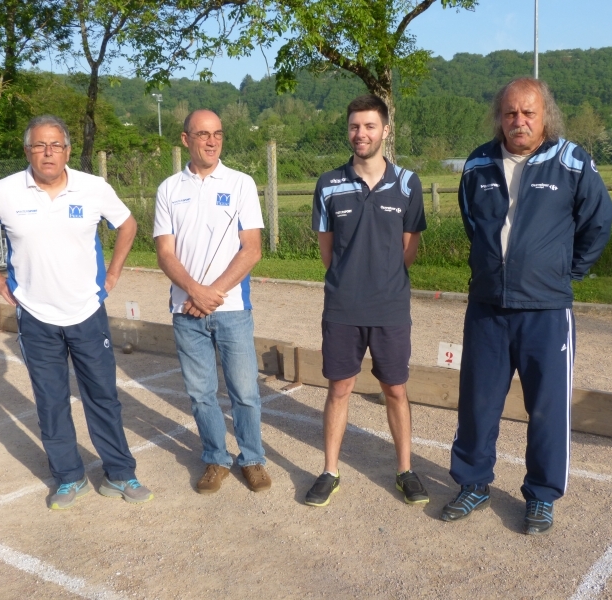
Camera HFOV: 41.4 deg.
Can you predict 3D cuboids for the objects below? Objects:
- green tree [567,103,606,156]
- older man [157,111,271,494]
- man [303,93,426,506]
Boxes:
[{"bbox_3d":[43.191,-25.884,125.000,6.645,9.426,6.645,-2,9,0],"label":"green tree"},{"bbox_3d":[-0.437,0.006,3.782,0.530,1.752,0.360,-2,9,-1],"label":"older man"},{"bbox_3d":[0.271,0.005,3.579,0.520,1.778,0.340,-1,9,6],"label":"man"}]

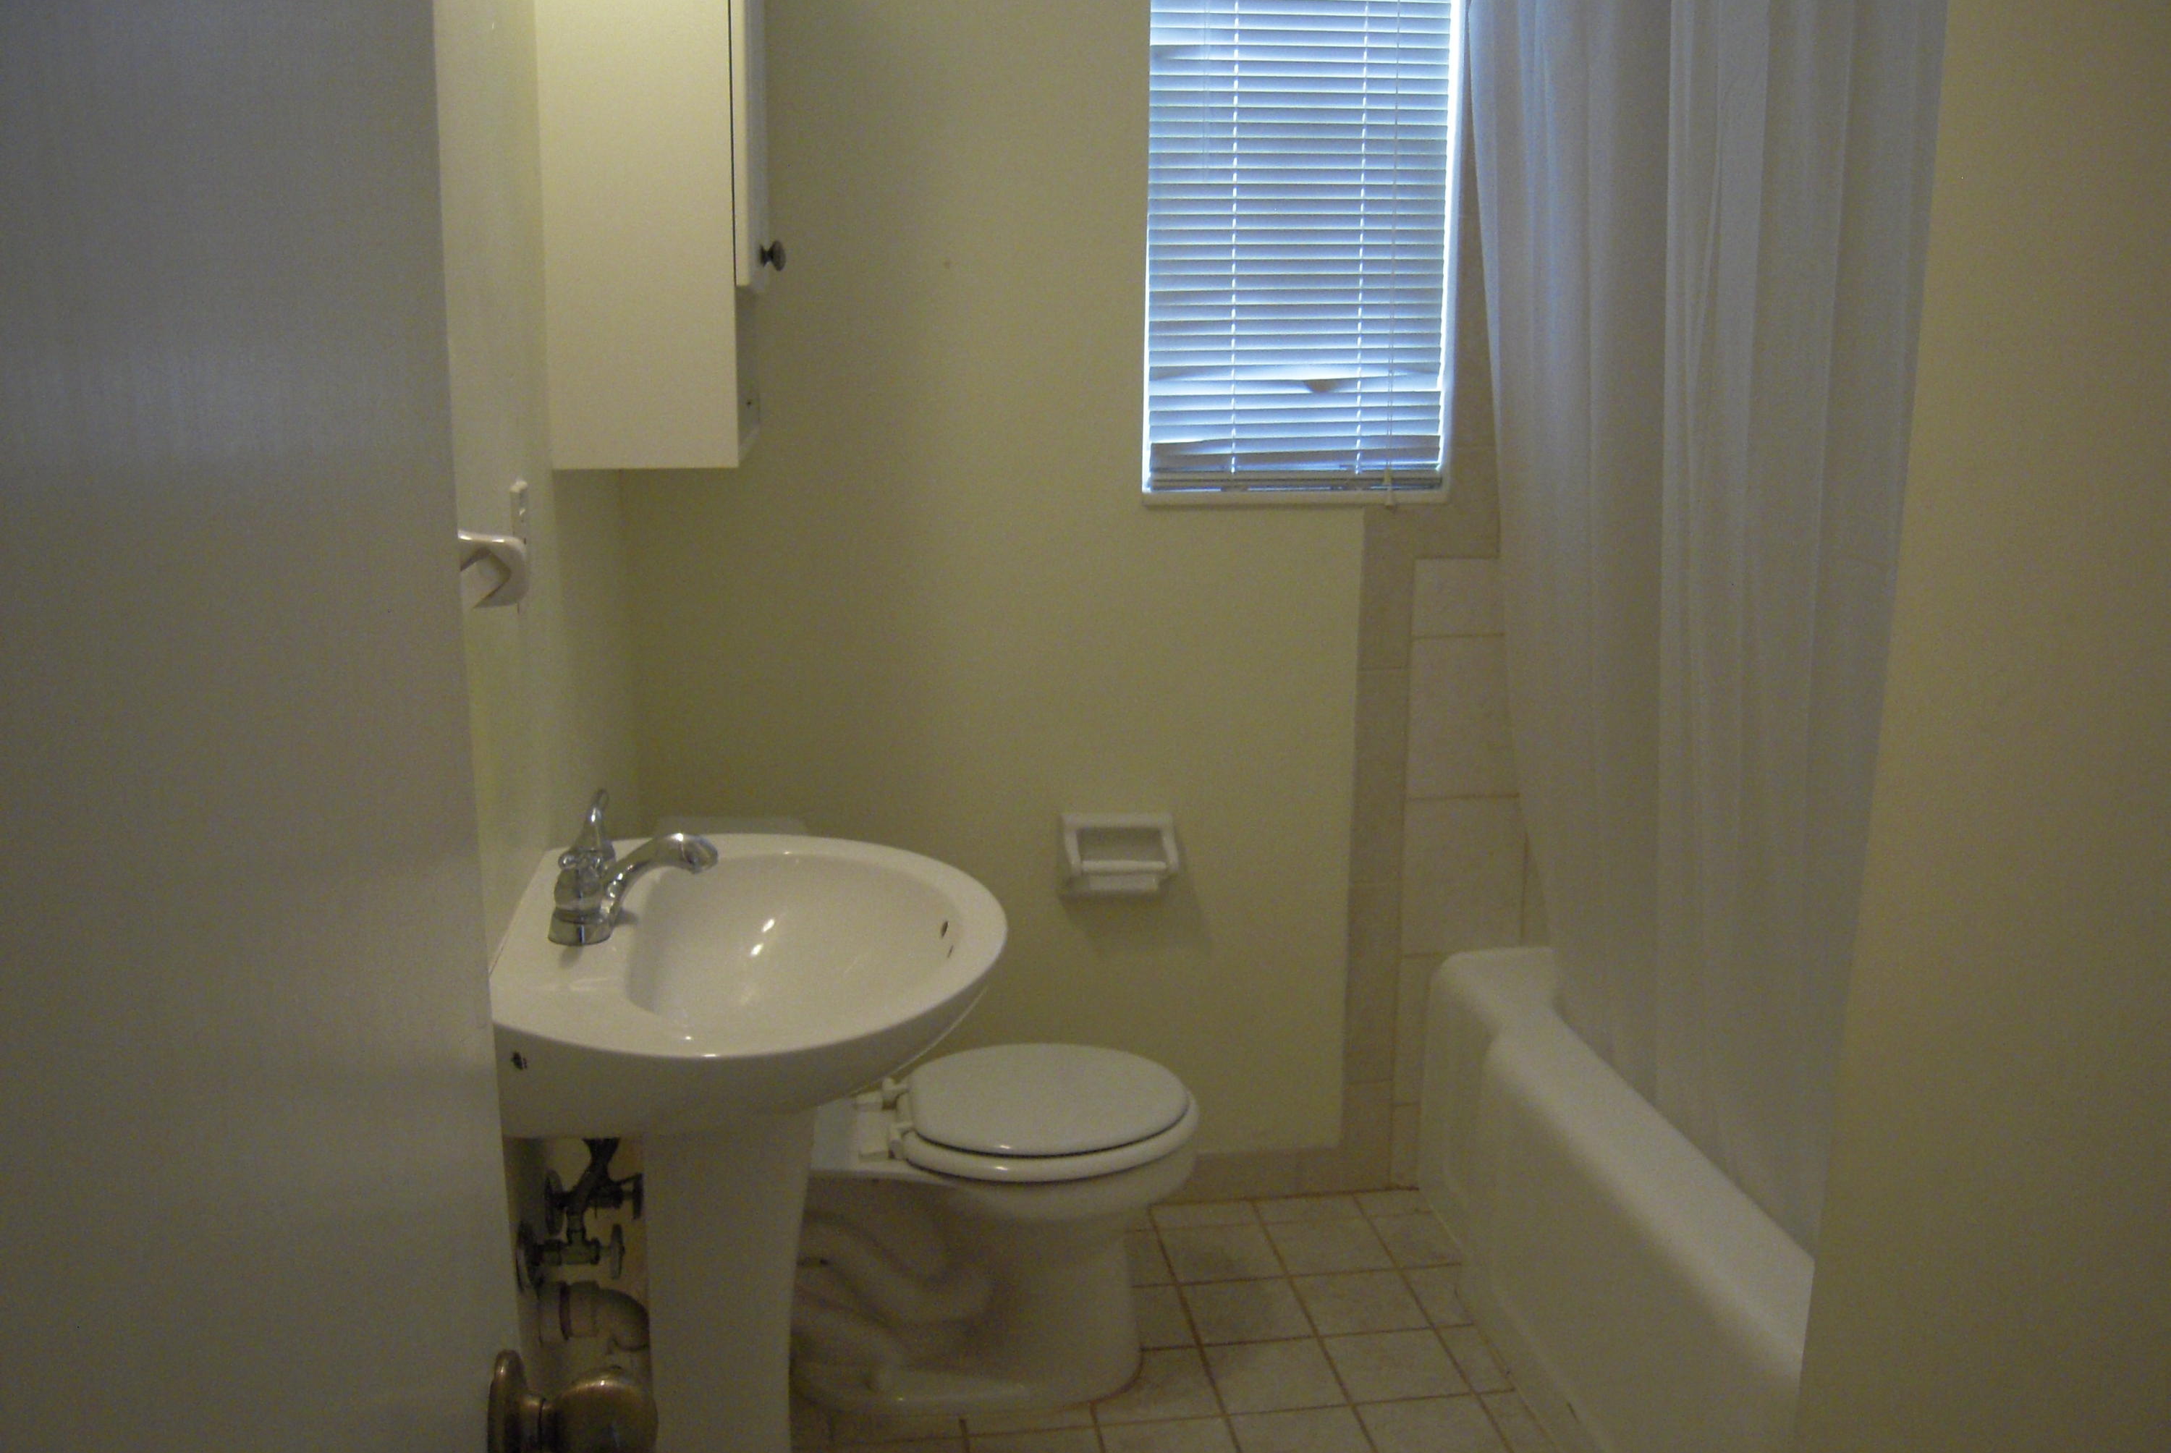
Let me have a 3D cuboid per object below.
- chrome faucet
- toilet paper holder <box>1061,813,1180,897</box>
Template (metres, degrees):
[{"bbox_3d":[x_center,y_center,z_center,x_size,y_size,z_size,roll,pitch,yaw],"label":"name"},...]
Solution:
[{"bbox_3d":[-0.403,0.127,1.583,0.145,0.092,0.233,-2,11,-7],"label":"chrome faucet"},{"bbox_3d":[0.054,0.201,2.624,0.171,0.125,0.082,-2,11,-7],"label":"toilet paper holder"}]

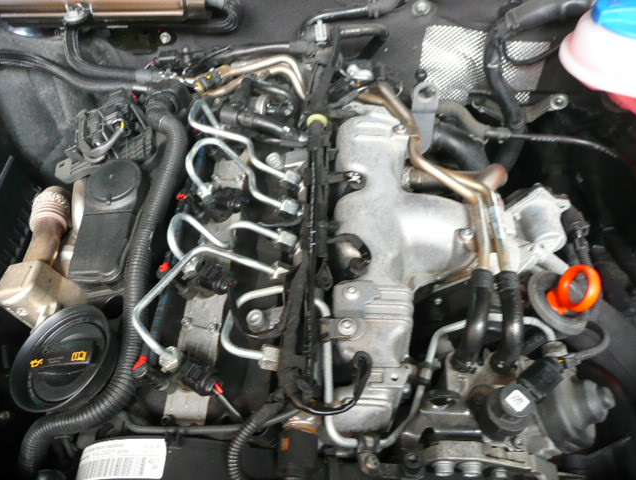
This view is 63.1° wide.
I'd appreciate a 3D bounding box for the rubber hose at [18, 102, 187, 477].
[{"bbox_3d":[-0.178,0.027,0.483,0.086,0.111,0.363,8,57,5],"label":"rubber hose"}]

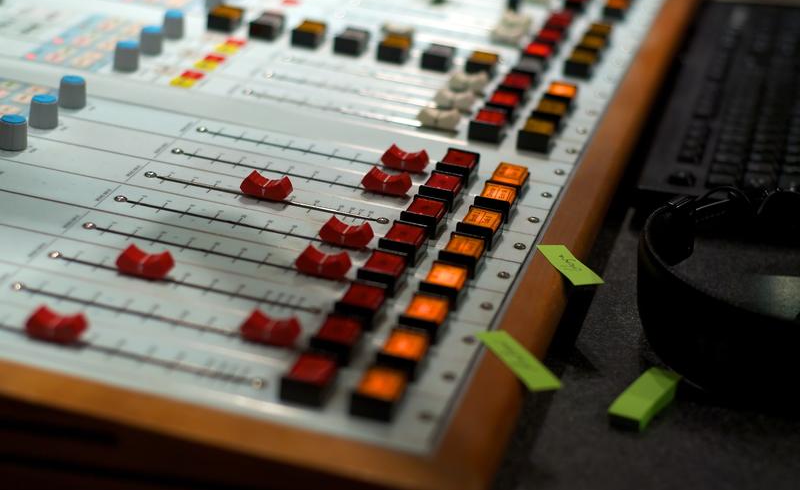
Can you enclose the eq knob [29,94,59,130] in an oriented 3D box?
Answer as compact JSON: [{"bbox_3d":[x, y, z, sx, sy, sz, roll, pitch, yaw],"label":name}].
[{"bbox_3d":[-0.185,-0.069,0.869,0.015,0.014,0.015,5,24,-2],"label":"eq knob"}]

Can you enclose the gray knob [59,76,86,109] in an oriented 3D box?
[{"bbox_3d":[-0.176,-0.083,0.901,0.015,0.015,0.015,5,24,-2],"label":"gray knob"}]

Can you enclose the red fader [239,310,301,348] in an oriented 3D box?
[{"bbox_3d":[-0.053,0.033,0.675,0.023,0.008,0.012,11,25,12],"label":"red fader"}]

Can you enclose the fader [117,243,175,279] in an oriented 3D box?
[{"bbox_3d":[-0.112,0.007,0.734,0.024,0.010,0.010,11,25,12],"label":"fader"}]

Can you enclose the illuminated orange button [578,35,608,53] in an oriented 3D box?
[{"bbox_3d":[0.122,-0.126,1.074,0.016,0.010,0.023,11,25,12],"label":"illuminated orange button"}]

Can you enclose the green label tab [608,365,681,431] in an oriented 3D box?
[{"bbox_3d":[0.112,0.071,0.759,0.015,0.007,0.049,13,26,28],"label":"green label tab"}]

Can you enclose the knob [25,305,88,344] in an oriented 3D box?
[{"bbox_3d":[-0.137,0.032,0.663,0.023,0.010,0.011,11,25,12],"label":"knob"}]

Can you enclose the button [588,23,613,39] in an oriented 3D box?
[{"bbox_3d":[0.134,-0.141,1.121,0.017,0.010,0.021,11,25,12],"label":"button"}]

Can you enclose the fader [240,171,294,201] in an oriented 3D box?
[{"bbox_3d":[-0.066,-0.029,0.825,0.024,0.010,0.010,11,25,12],"label":"fader"}]

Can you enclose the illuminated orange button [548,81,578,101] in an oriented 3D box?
[{"bbox_3d":[0.097,-0.088,0.995,0.017,0.010,0.021,11,25,12],"label":"illuminated orange button"}]

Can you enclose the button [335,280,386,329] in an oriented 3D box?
[{"bbox_3d":[-0.016,0.026,0.705,0.017,0.009,0.021,11,25,12],"label":"button"}]

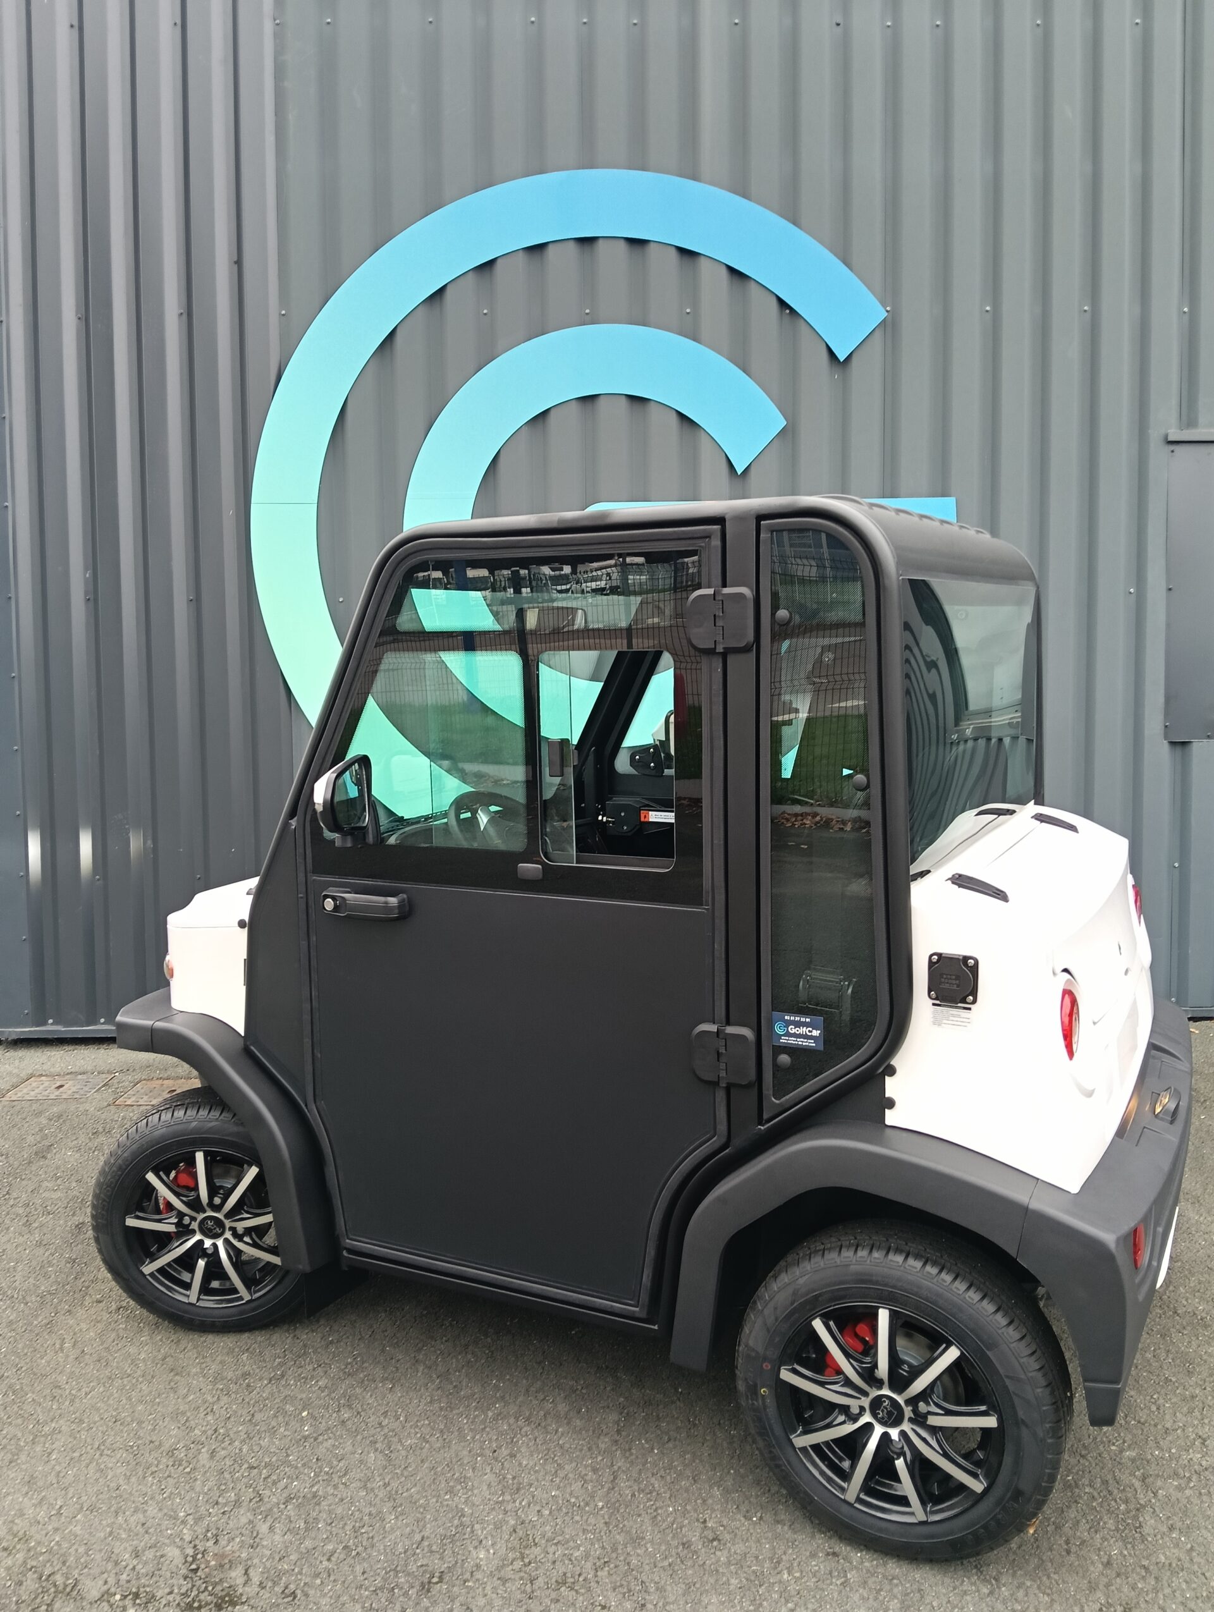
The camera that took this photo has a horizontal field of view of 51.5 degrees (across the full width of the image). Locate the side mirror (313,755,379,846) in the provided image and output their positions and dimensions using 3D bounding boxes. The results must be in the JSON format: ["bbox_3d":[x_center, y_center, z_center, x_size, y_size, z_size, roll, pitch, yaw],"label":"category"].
[{"bbox_3d":[-0.519,-0.008,2.479,0.095,0.185,0.155,1,4,20],"label":"side mirror"}]

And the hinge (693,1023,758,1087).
[{"bbox_3d":[0.201,0.436,2.209,0.122,0.112,0.025,2,5,28],"label":"hinge"}]

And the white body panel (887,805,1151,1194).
[{"bbox_3d":[0.899,0.291,2.481,0.390,0.600,1.150,2,5,28],"label":"white body panel"}]

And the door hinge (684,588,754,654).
[{"bbox_3d":[0.191,-0.320,2.156,0.125,0.112,0.025,2,5,28],"label":"door hinge"}]

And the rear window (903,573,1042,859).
[{"bbox_3d":[0.776,-0.192,2.511,0.070,0.500,1.130,2,5,28],"label":"rear window"}]

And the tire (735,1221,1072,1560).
[{"bbox_3d":[0.476,0.969,2.061,0.535,0.530,0.165,2,5,27],"label":"tire"}]

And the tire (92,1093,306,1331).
[{"bbox_3d":[-0.858,0.914,2.778,0.535,0.530,0.165,-1,4,-1],"label":"tire"}]

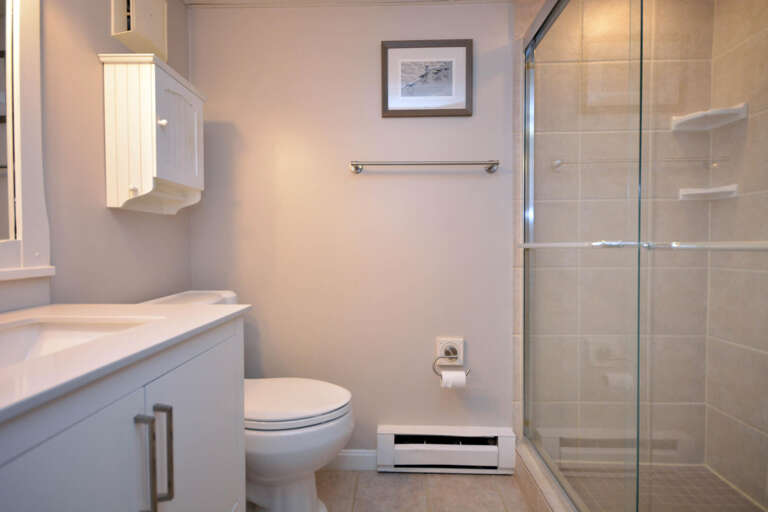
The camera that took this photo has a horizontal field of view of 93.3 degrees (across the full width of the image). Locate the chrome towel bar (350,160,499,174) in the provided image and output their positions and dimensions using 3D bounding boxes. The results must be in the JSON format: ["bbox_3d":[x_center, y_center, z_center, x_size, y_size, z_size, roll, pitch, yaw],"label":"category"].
[{"bbox_3d":[0.177,-0.395,1.609,0.642,0.046,0.078,0,1,1],"label":"chrome towel bar"}]

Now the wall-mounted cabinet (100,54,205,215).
[{"bbox_3d":[-0.818,-0.404,1.328,0.183,0.484,0.330,0,1,1],"label":"wall-mounted cabinet"}]

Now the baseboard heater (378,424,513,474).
[{"bbox_3d":[0.280,0.880,1.645,0.615,0.192,0.062,0,1,1],"label":"baseboard heater"}]

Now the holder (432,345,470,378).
[{"bbox_3d":[0.302,0.476,1.615,0.165,0.135,0.085,0,1,1],"label":"holder"}]

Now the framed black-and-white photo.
[{"bbox_3d":[0.193,-0.789,1.627,0.406,0.339,0.022,0,1,1],"label":"framed black-and-white photo"}]

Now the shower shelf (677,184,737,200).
[{"bbox_3d":[1.421,-0.271,1.586,0.105,0.052,0.186,-1,2,-44],"label":"shower shelf"}]

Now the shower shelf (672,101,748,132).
[{"bbox_3d":[1.409,-0.585,1.569,0.135,0.068,0.238,-1,2,-44],"label":"shower shelf"}]

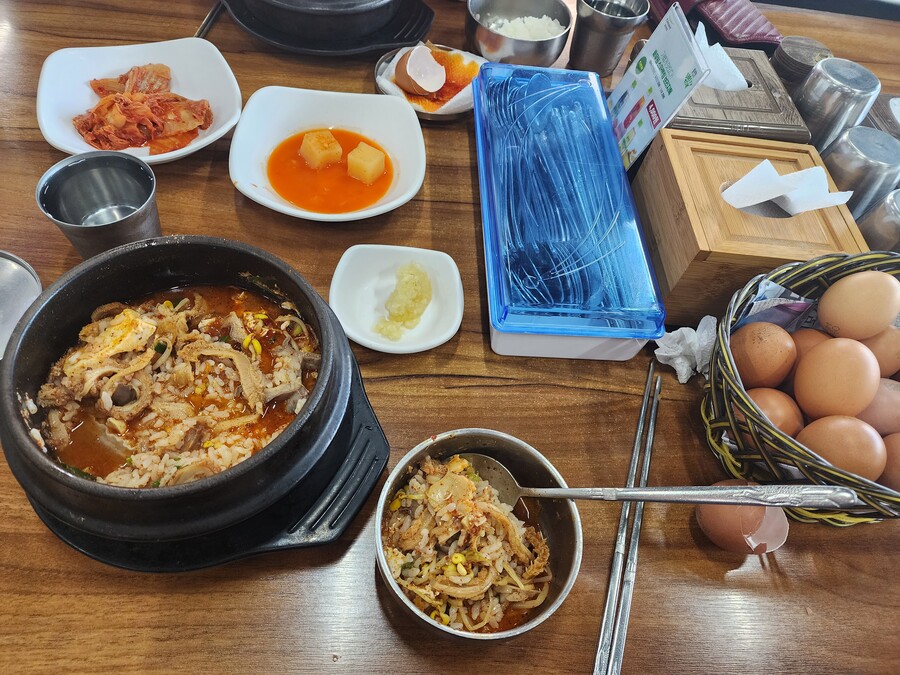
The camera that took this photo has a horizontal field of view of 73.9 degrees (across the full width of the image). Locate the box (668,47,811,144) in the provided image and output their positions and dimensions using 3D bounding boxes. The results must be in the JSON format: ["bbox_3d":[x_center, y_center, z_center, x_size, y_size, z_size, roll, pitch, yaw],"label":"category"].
[{"bbox_3d":[0.226,-0.189,0.532,0.117,0.082,0.121,4,55,-5],"label":"box"}]

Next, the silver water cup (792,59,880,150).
[{"bbox_3d":[0.347,-0.208,0.563,0.068,0.080,0.068,4,55,-6],"label":"silver water cup"}]

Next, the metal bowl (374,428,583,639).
[{"bbox_3d":[0.012,0.107,0.315,0.102,0.056,0.102,3,55,-6],"label":"metal bowl"}]

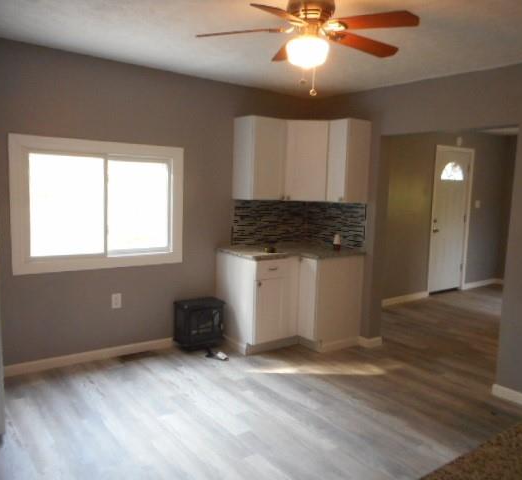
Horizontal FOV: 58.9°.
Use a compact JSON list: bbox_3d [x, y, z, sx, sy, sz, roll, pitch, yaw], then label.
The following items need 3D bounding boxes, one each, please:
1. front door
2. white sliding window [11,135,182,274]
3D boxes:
[{"bbox_3d":[2.848,-0.271,6.928,0.947,2.142,0.074,-3,8,-38],"label":"front door"},{"bbox_3d":[-1.260,-0.276,3.761,1.388,1.018,0.081,-3,8,-38],"label":"white sliding window"}]

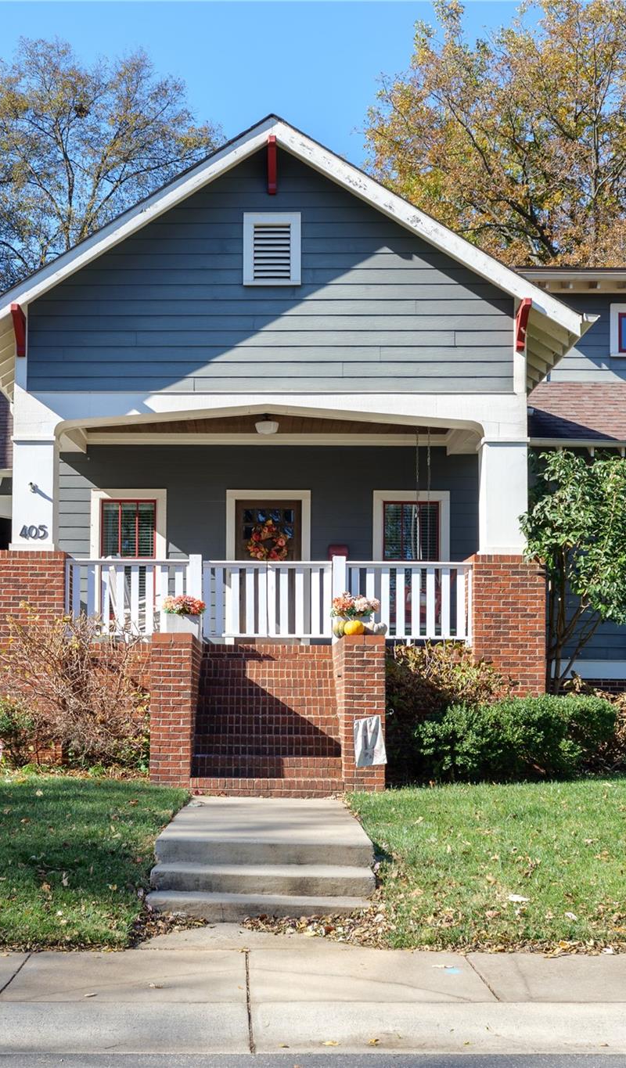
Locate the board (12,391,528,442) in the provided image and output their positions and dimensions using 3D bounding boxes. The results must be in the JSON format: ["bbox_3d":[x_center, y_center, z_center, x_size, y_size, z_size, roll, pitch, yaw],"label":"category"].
[{"bbox_3d":[-0.457,-1.350,14.450,5.950,0.580,0.280,0,-5,-1],"label":"board"}]

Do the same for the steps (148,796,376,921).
[{"bbox_3d":[-0.352,2.476,9.850,1.500,0.520,4.000,0,-5,-1],"label":"steps"}]

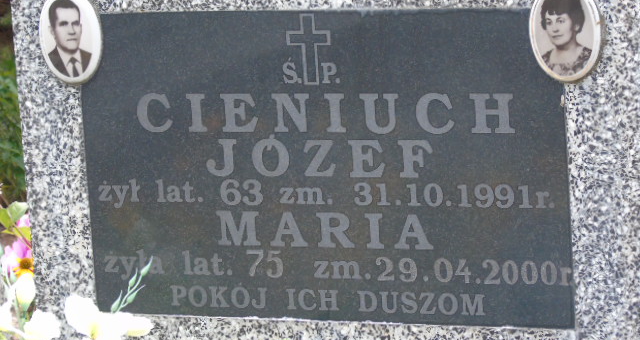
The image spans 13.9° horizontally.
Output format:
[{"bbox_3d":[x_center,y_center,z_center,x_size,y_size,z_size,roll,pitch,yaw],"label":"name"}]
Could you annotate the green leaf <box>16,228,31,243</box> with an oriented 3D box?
[{"bbox_3d":[-0.380,0.083,3.370,0.024,0.020,0.012,-5,11,-6],"label":"green leaf"}]

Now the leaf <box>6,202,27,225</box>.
[{"bbox_3d":[-0.388,0.055,3.370,0.028,0.030,0.014,-5,11,-6],"label":"leaf"}]

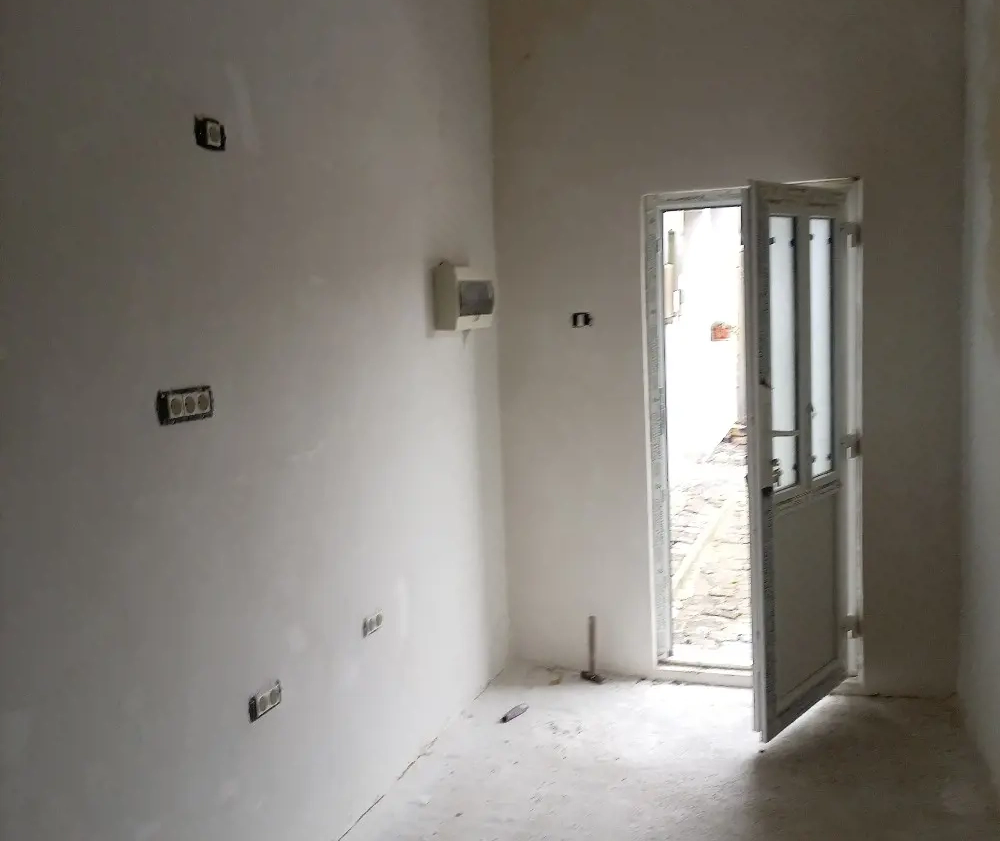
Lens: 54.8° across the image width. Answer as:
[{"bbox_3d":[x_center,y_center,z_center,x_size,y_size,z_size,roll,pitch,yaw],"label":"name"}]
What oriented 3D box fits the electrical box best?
[{"bbox_3d":[-0.133,-0.455,3.610,0.099,0.224,0.338,0,7,20],"label":"electrical box"}]

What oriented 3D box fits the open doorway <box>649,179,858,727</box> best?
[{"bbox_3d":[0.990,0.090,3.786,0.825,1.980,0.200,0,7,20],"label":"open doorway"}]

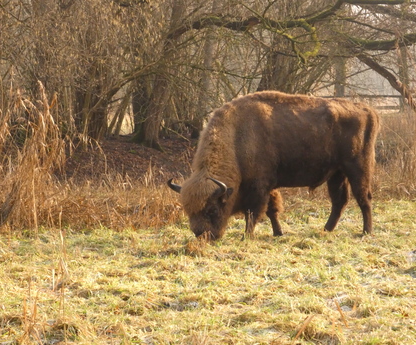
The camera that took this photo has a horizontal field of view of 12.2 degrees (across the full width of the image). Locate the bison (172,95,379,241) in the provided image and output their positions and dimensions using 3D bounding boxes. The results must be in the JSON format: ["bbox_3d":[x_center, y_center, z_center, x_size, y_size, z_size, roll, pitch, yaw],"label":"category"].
[{"bbox_3d":[0.775,-0.090,22.500,2.500,1.700,0.870,0,2,-17],"label":"bison"}]

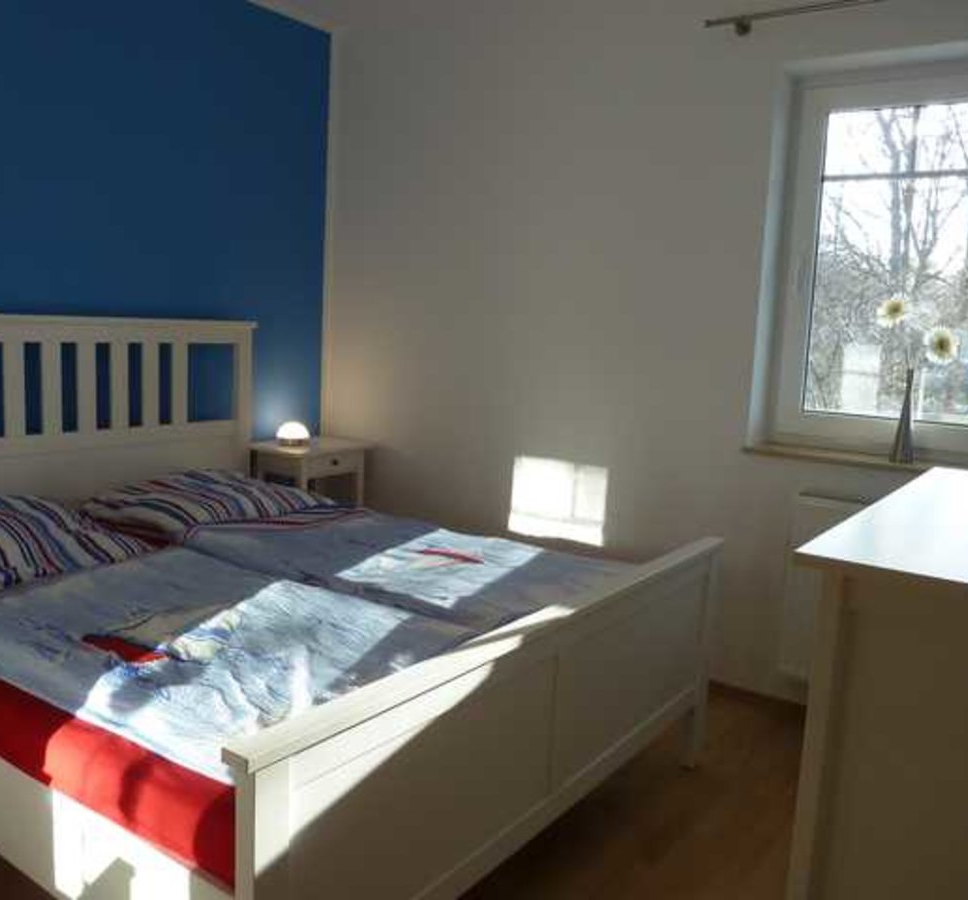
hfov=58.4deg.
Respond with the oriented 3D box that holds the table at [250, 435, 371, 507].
[{"bbox_3d":[-0.767,0.331,3.869,0.355,0.700,0.445,8,10,36],"label":"table"}]

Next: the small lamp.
[{"bbox_3d":[-0.832,-0.075,3.796,0.148,0.108,0.148,3,8,0],"label":"small lamp"}]

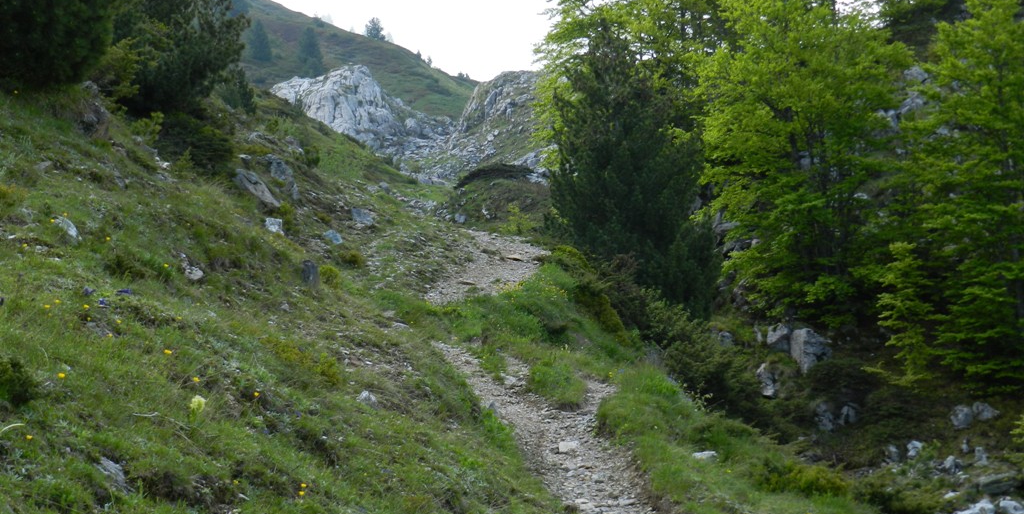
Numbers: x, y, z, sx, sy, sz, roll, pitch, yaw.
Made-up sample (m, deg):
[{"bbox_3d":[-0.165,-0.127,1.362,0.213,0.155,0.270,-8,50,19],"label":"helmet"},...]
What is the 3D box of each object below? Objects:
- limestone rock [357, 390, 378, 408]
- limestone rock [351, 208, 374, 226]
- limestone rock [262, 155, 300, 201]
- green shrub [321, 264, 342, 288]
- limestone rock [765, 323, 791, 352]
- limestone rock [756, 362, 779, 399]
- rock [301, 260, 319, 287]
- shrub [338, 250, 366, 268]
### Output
[{"bbox_3d":[-0.862,0.844,12.000,0.131,0.102,0.112,0,-5,-4],"label":"limestone rock"},{"bbox_3d":[-1.969,-0.534,26.500,0.316,0.237,0.285,0,-6,0],"label":"limestone rock"},{"bbox_3d":[-3.094,-1.054,27.000,0.510,0.592,0.510,1,-5,-7],"label":"limestone rock"},{"bbox_3d":[-1.642,0.168,18.300,0.200,0.218,0.200,0,-6,0],"label":"green shrub"},{"bbox_3d":[3.036,0.920,23.000,0.297,0.320,0.268,0,-6,0],"label":"limestone rock"},{"bbox_3d":[2.604,1.259,20.500,0.224,0.387,0.224,0,-6,0],"label":"limestone rock"},{"bbox_3d":[-1.742,0.142,17.300,0.155,0.241,0.139,0,-6,0],"label":"rock"},{"bbox_3d":[-1.784,0.017,22.500,0.313,0.187,0.282,0,-5,-5],"label":"shrub"}]

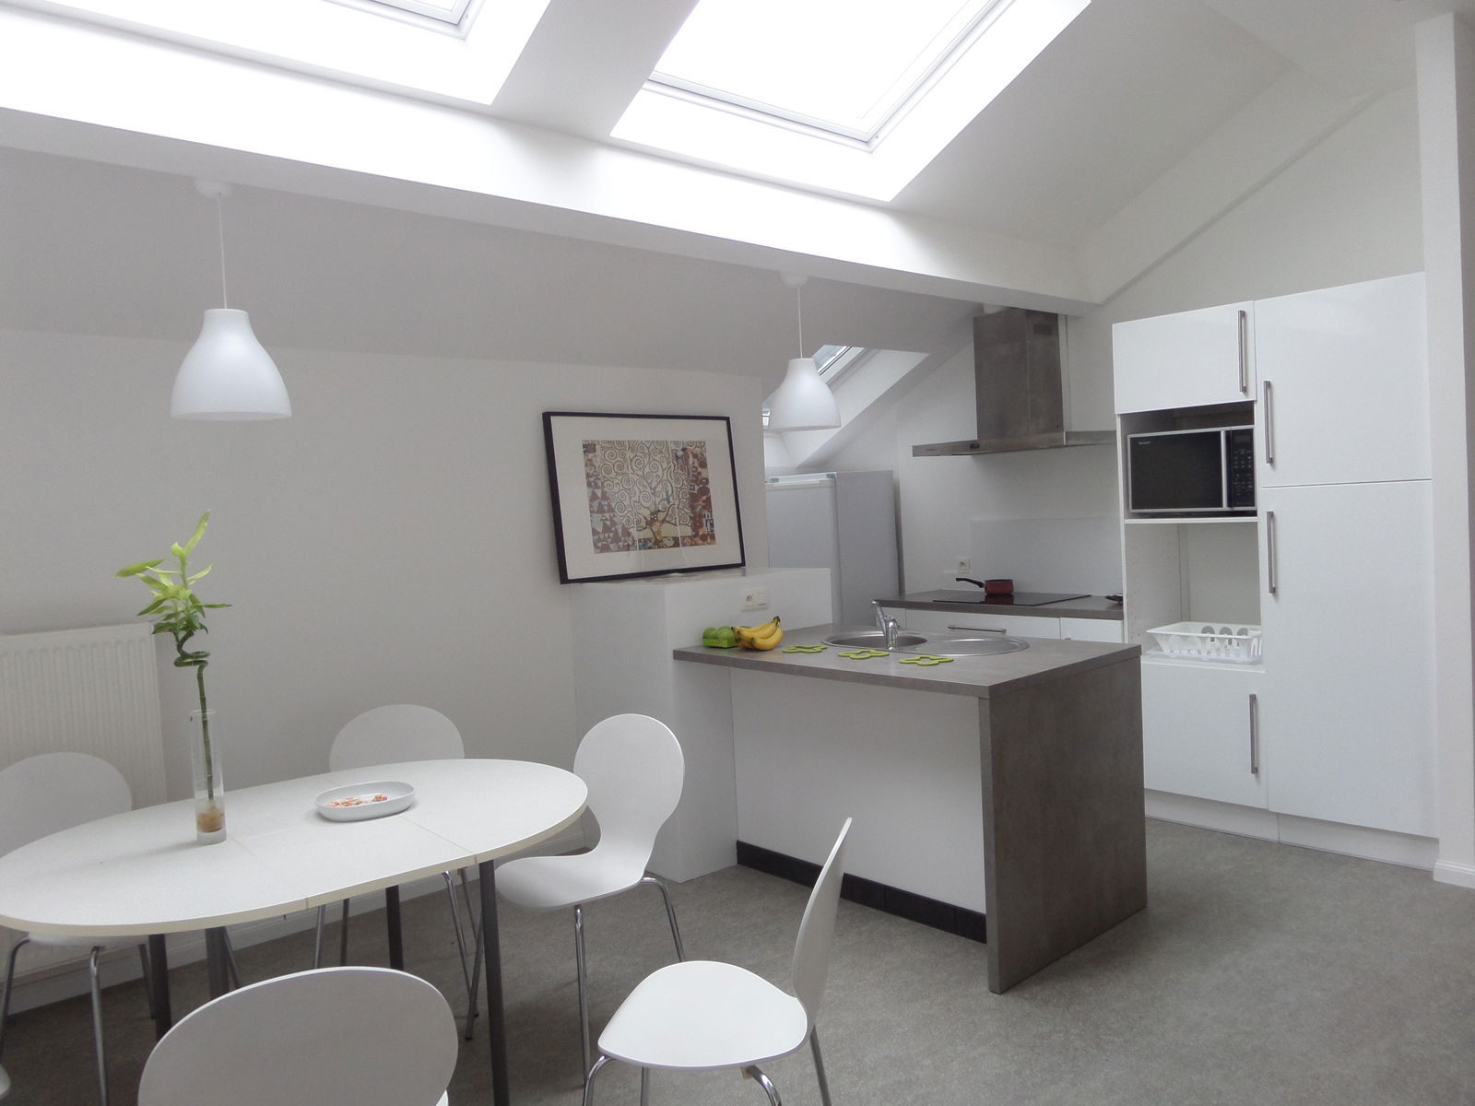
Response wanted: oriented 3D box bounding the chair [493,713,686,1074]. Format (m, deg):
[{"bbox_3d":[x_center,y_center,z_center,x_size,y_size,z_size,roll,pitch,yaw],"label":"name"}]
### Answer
[{"bbox_3d":[-0.451,0.935,2.944,0.480,0.865,0.510,-1,3,39],"label":"chair"}]

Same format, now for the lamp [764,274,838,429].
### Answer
[{"bbox_3d":[0.235,-0.760,3.837,0.280,0.580,0.280,-3,2,0],"label":"lamp"}]

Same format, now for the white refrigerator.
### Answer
[{"bbox_3d":[0.615,0.343,6.415,0.580,1.665,0.600,-5,3,-41],"label":"white refrigerator"}]

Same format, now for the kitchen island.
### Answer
[{"bbox_3d":[0.602,0.818,3.865,0.935,0.920,1.515,-5,3,-41],"label":"kitchen island"}]

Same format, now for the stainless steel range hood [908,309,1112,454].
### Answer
[{"bbox_3d":[1.429,-0.893,5.344,0.510,0.735,0.910,-5,3,-41],"label":"stainless steel range hood"}]

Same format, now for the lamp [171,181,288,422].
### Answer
[{"bbox_3d":[-1.303,-0.642,2.595,0.280,0.590,0.280,-5,3,-41],"label":"lamp"}]

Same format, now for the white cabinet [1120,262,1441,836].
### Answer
[{"bbox_3d":[2.344,0.074,4.334,0.610,2.195,1.190,-5,3,-41],"label":"white cabinet"}]

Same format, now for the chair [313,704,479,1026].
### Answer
[{"bbox_3d":[-1.077,0.955,3.220,0.480,0.865,0.510,-3,2,-10],"label":"chair"}]

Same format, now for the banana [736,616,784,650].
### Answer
[{"bbox_3d":[0.086,0.318,4.049,0.175,0.115,0.090,-3,2,1],"label":"banana"}]

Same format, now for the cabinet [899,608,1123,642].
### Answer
[{"bbox_3d":[1.526,0.731,5.337,0.600,0.885,1.420,-5,3,-41],"label":"cabinet"}]

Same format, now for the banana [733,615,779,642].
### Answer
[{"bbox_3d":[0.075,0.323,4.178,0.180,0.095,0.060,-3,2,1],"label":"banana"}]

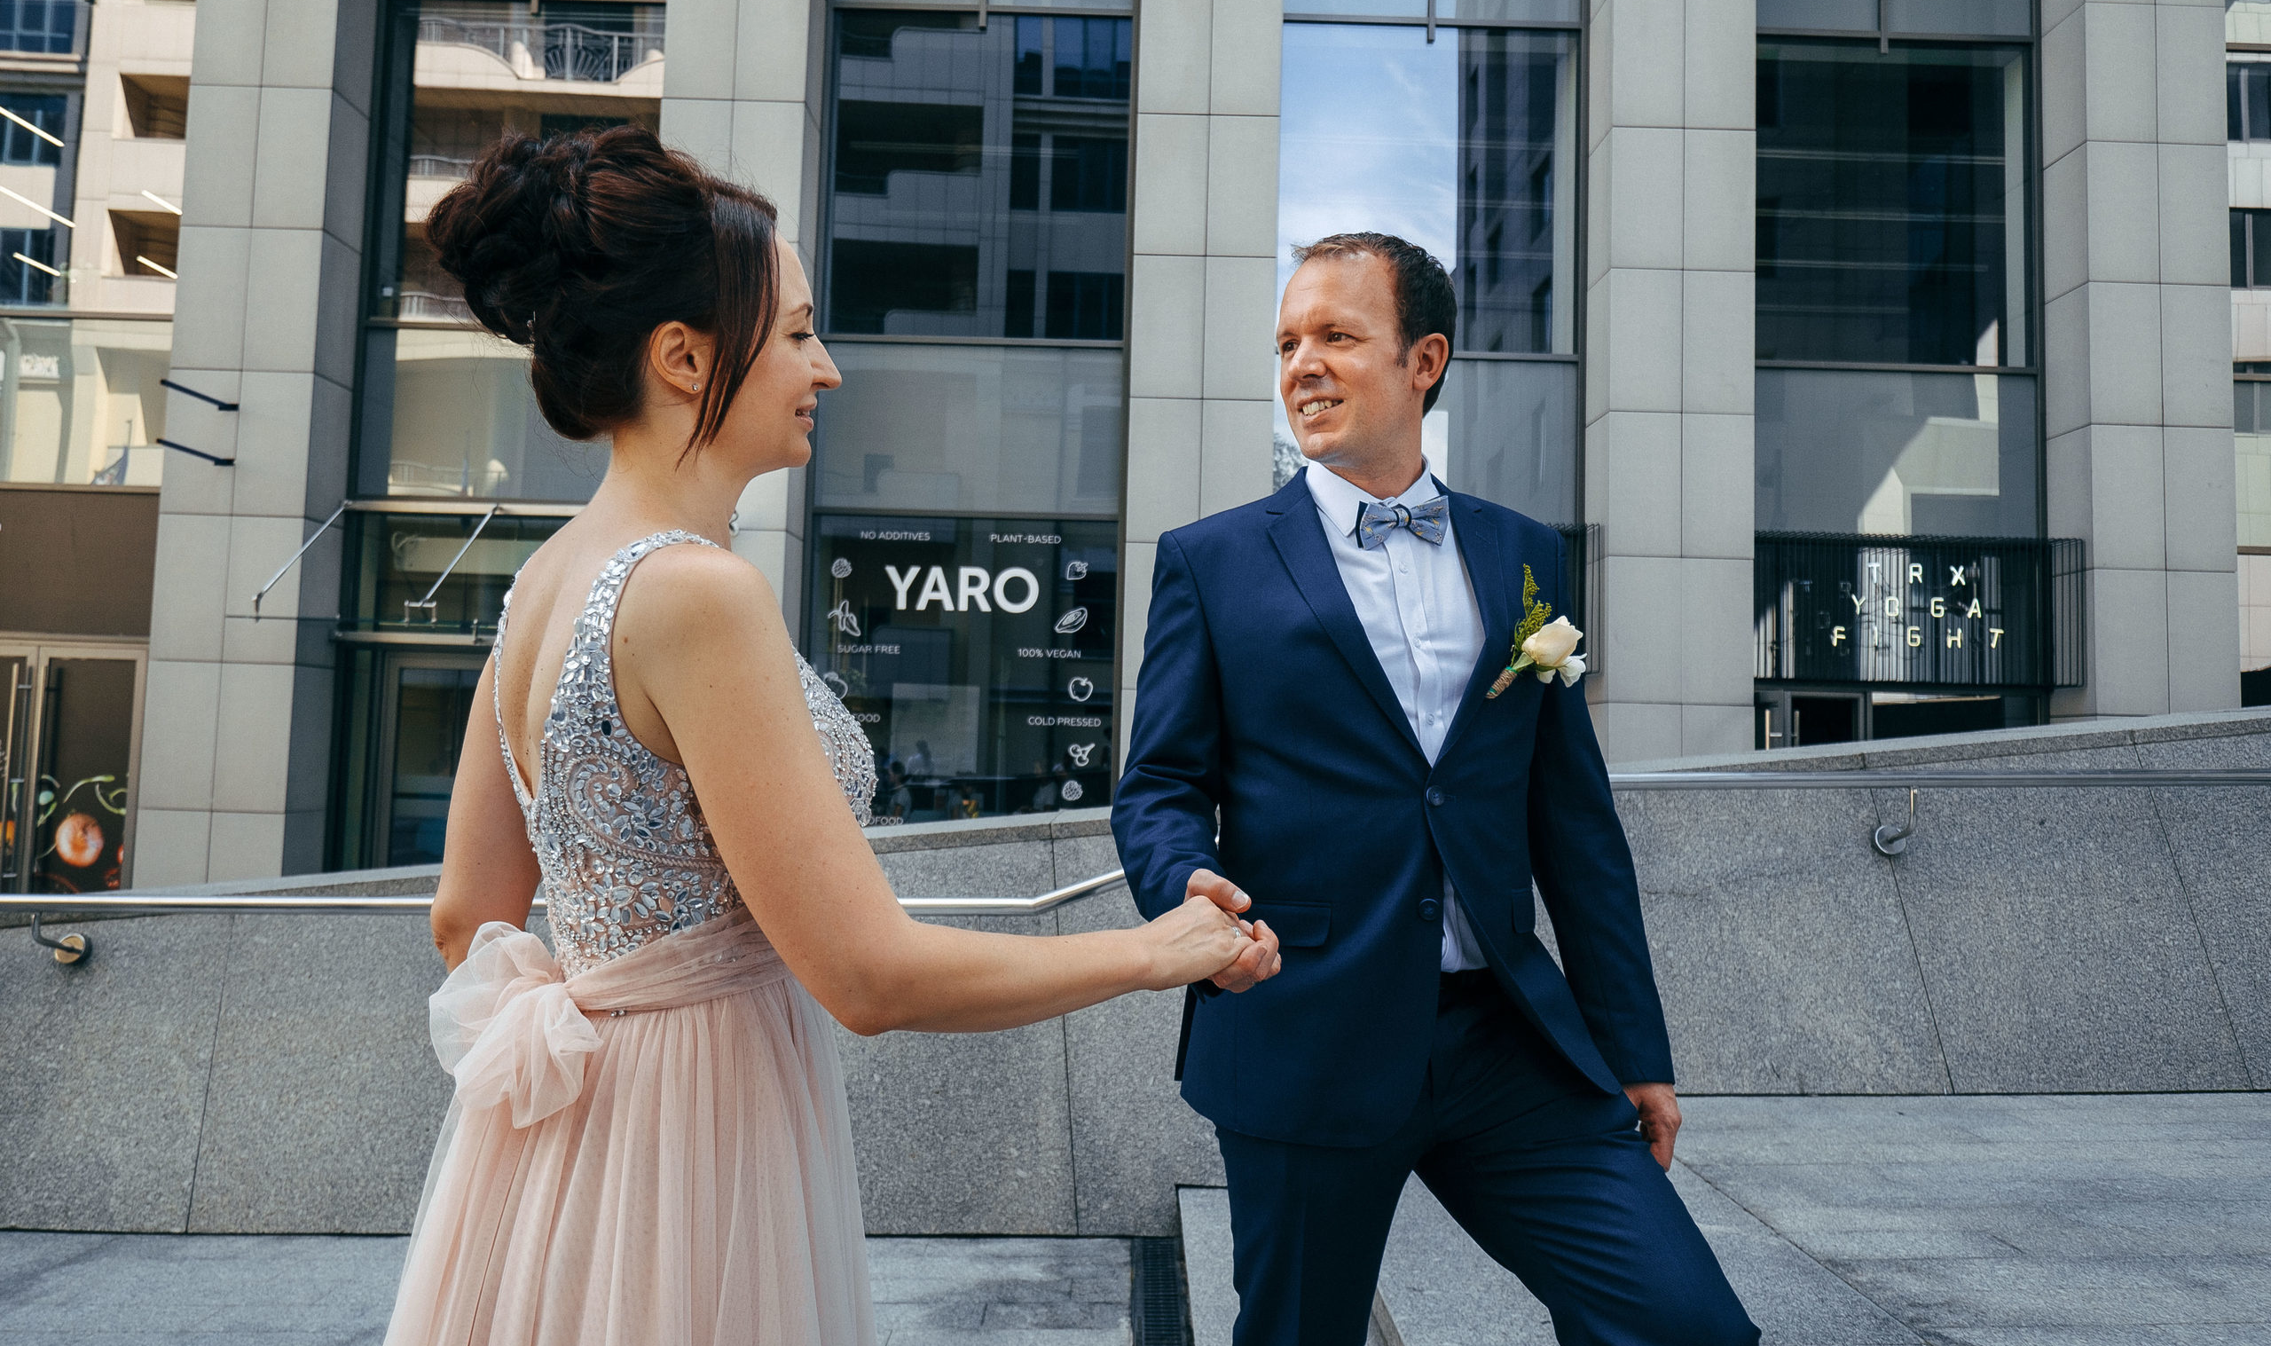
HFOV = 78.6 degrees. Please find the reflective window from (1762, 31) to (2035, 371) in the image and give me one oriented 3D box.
[{"bbox_3d":[6.538,-4.139,12.152,2.607,2.900,0.100,2,-3,0],"label":"reflective window"}]

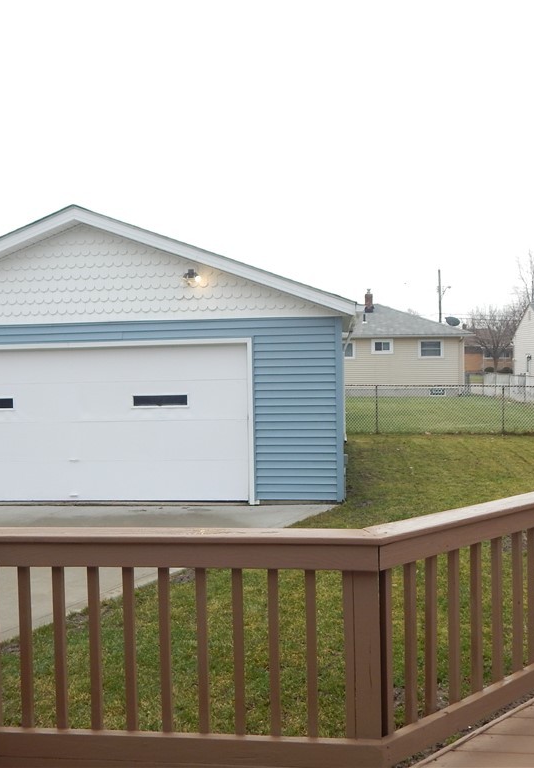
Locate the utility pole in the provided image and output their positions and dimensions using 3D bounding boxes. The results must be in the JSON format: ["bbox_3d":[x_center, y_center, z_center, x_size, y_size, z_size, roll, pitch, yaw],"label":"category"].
[{"bbox_3d":[16.391,-5.594,68.116,1.200,9.800,0.400,-1,2,6],"label":"utility pole"}]

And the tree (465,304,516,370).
[{"bbox_3d":[20.215,-3.882,66.000,4.900,6.300,4.700,-1,2,6],"label":"tree"}]

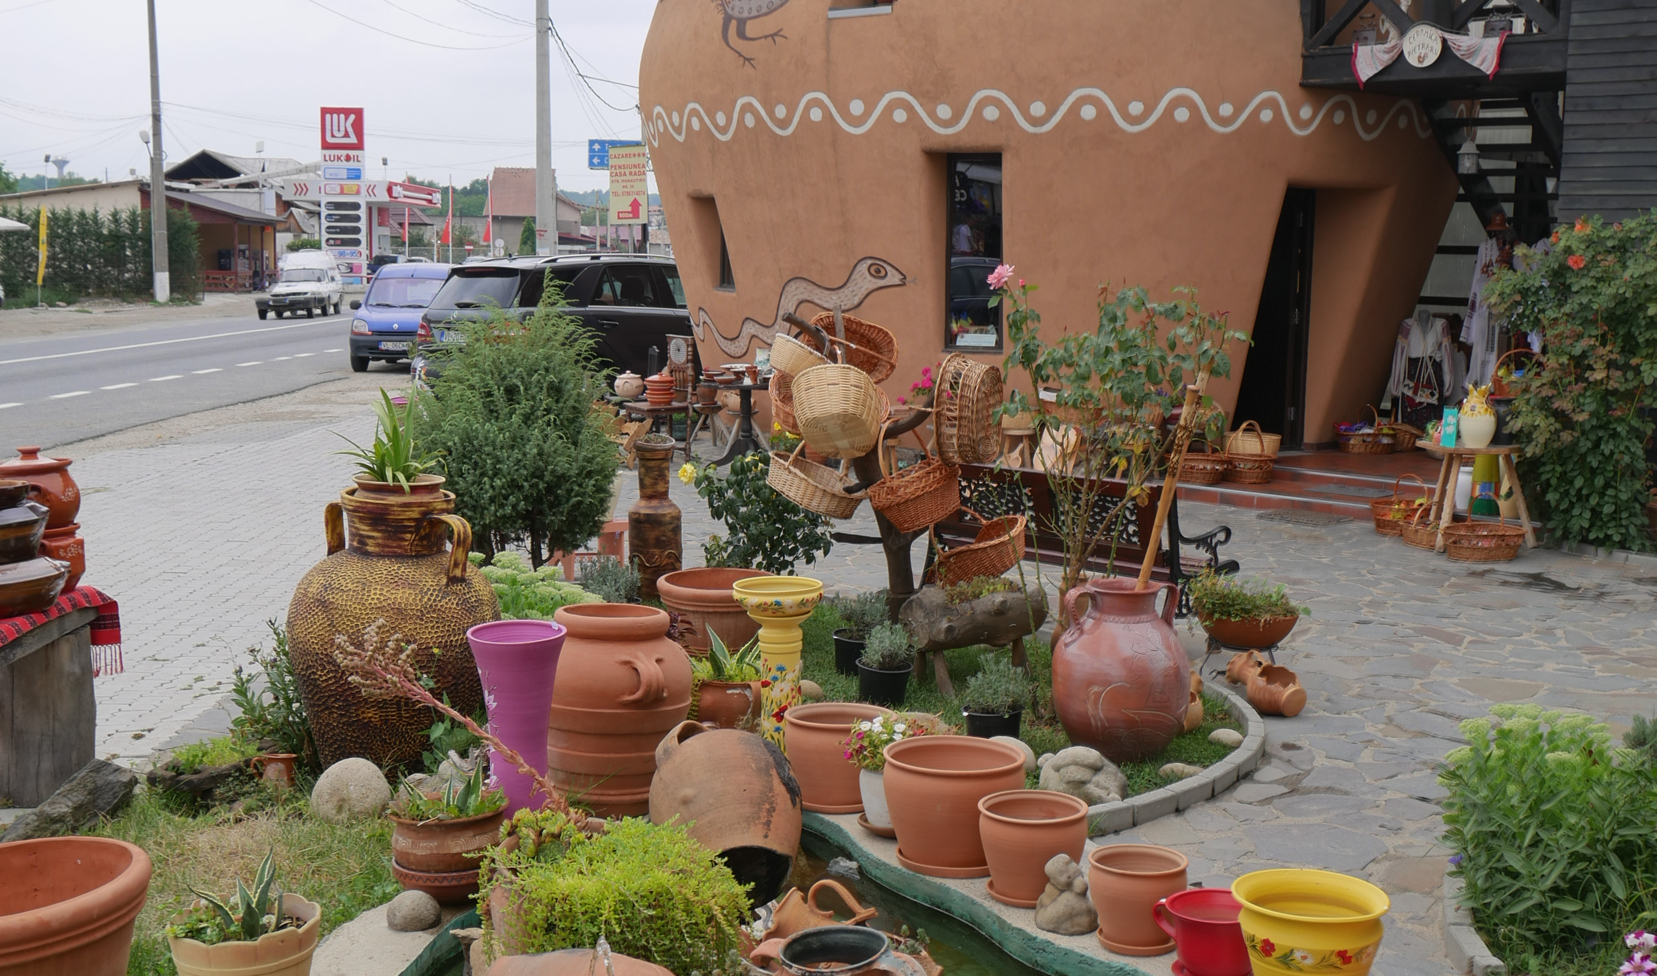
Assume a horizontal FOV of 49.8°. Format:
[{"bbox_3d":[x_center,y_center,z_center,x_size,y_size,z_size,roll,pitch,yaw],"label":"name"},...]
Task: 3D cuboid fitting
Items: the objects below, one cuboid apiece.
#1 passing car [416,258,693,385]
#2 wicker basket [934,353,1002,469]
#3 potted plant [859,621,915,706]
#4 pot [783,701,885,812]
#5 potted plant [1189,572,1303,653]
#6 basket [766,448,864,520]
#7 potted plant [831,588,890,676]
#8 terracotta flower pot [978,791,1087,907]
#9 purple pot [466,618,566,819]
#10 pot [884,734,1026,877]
[{"bbox_3d":[-2.931,-1.999,23.397,1.900,1.800,4.750,5,8,37],"label":"passing car"},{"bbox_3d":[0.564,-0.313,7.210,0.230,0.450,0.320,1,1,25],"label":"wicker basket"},{"bbox_3d":[0.215,0.648,6.605,0.215,0.299,0.215,1,7,2],"label":"potted plant"},{"bbox_3d":[0.034,0.825,5.494,0.335,0.280,0.335,1,7,0],"label":"pot"},{"bbox_3d":[1.703,0.504,7.306,0.440,0.295,0.400,1,7,0],"label":"potted plant"},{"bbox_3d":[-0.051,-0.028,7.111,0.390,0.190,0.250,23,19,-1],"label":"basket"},{"bbox_3d":[0.124,0.552,6.924,0.225,0.318,0.225,0,7,0],"label":"potted plant"},{"bbox_3d":[0.535,0.947,4.689,0.286,0.240,0.286,1,7,0],"label":"terracotta flower pot"},{"bbox_3d":[-0.952,0.702,5.450,0.300,0.560,0.300,0,7,0],"label":"purple pot"},{"bbox_3d":[0.345,0.876,4.892,0.387,0.299,0.387,0,7,0],"label":"pot"}]

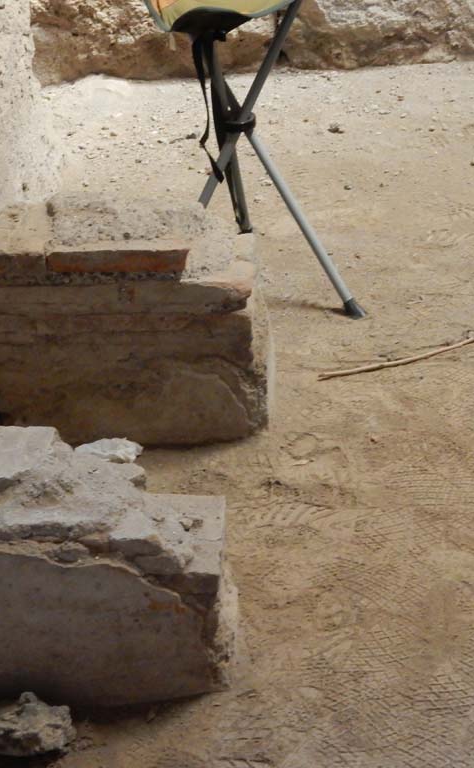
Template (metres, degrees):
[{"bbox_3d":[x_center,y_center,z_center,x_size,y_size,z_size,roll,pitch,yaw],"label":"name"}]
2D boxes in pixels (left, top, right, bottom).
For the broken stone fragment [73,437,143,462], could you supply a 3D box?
[{"bbox_3d":[-0.175,0.092,2.442,0.092,0.036,0.048,0,34,0],"label":"broken stone fragment"}]

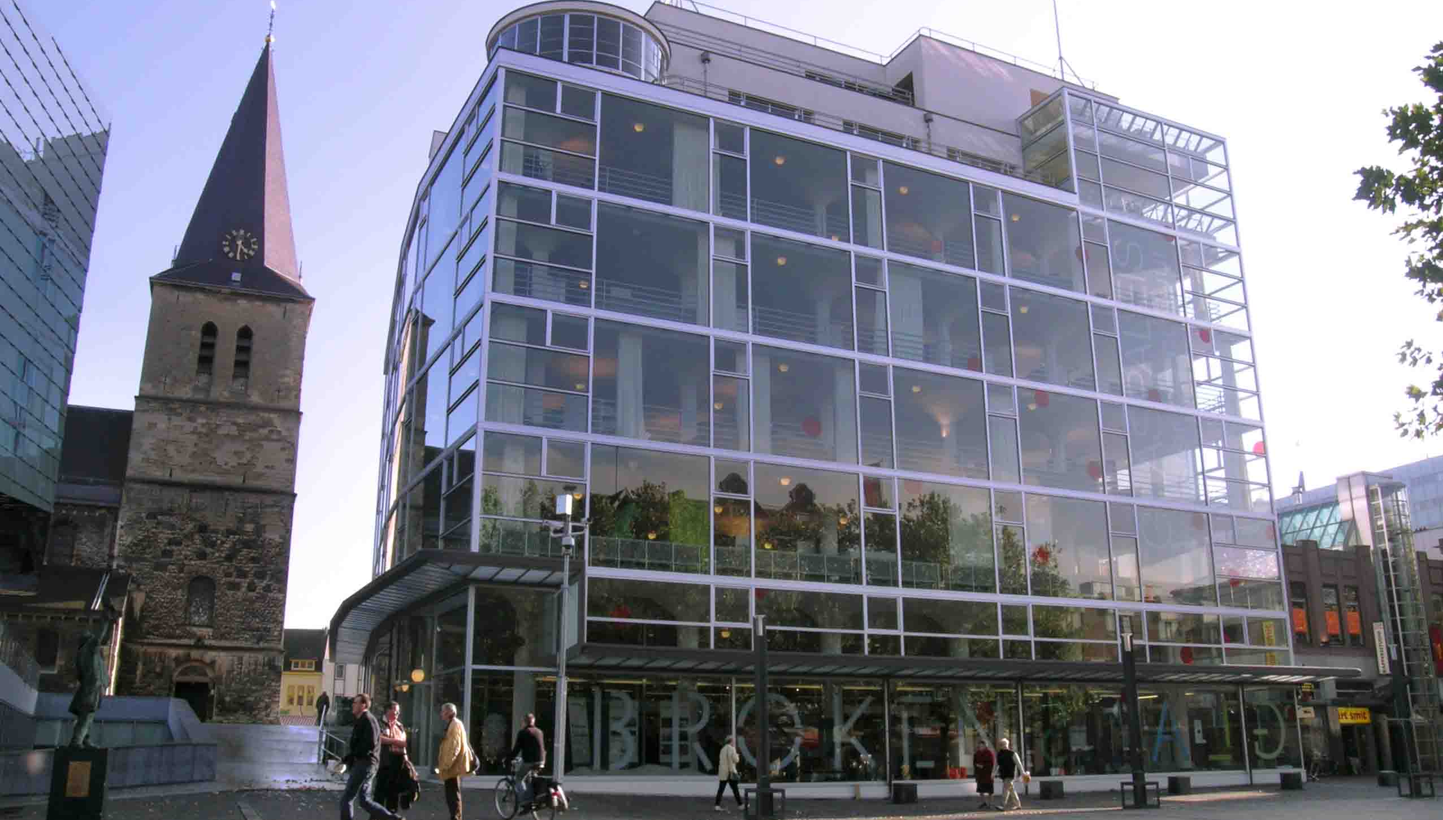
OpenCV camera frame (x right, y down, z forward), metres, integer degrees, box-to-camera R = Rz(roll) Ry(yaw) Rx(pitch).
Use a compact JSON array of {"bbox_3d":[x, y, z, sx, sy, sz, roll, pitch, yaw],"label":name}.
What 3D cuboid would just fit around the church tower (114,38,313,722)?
[{"bbox_3d":[-30.792,-3.390,73.278,9.168,45.573,9.168,7,-17,-24],"label":"church tower"}]

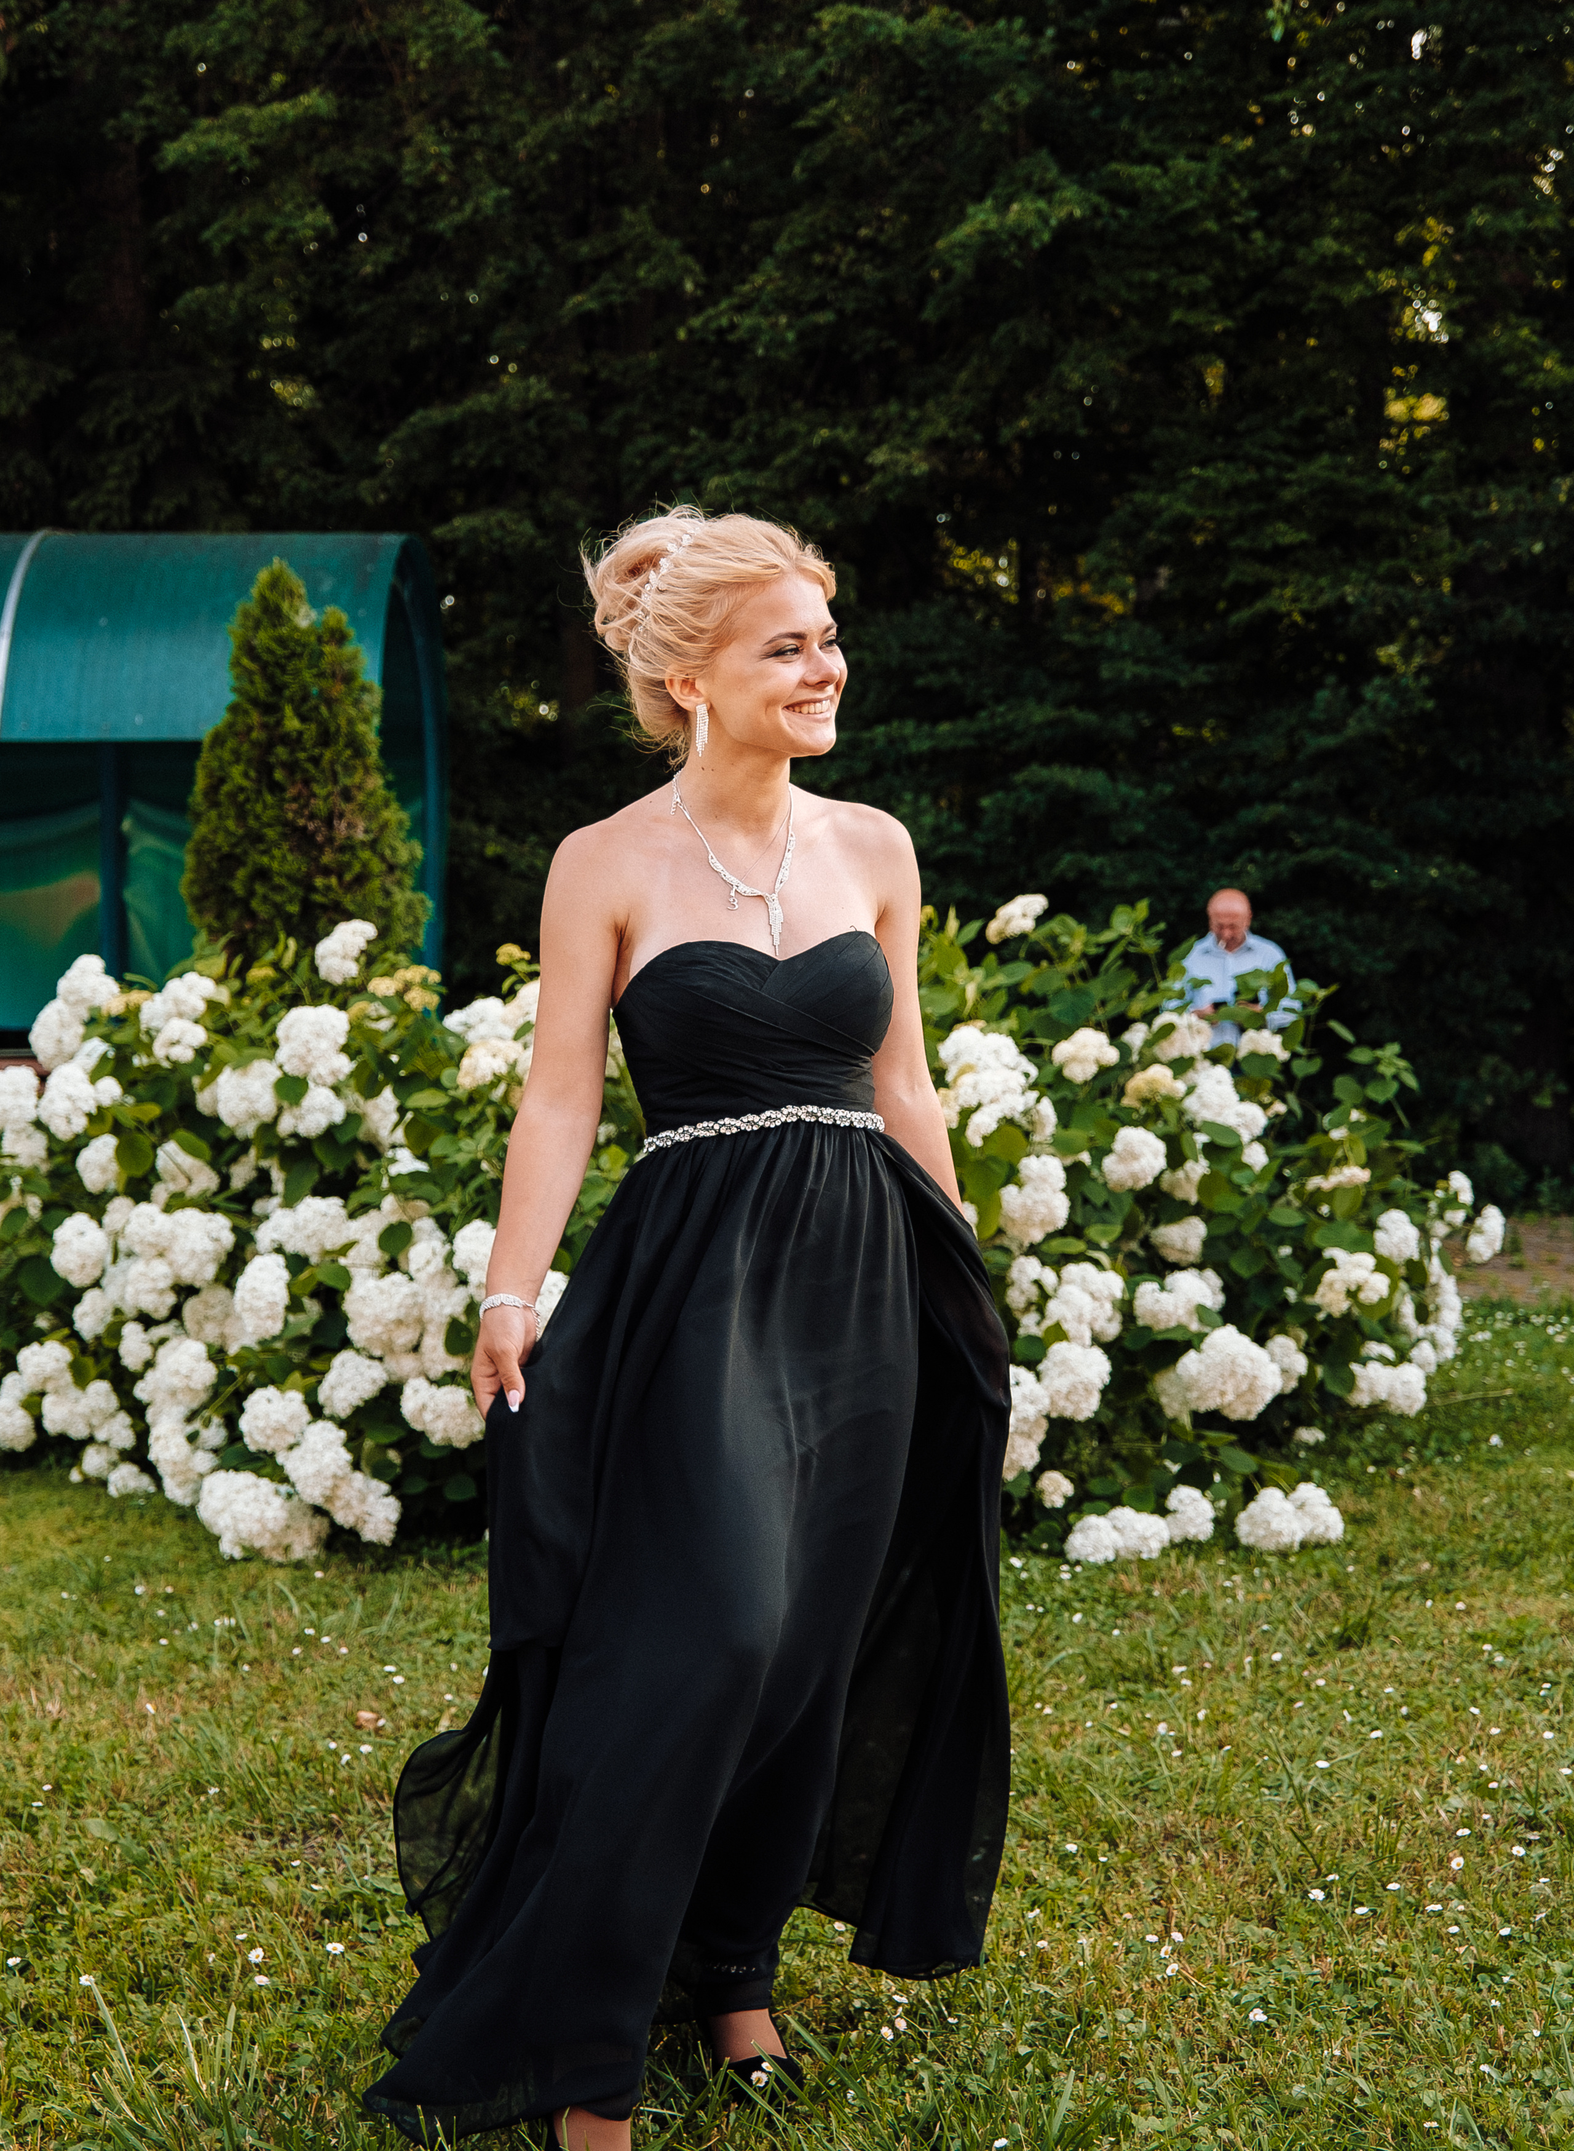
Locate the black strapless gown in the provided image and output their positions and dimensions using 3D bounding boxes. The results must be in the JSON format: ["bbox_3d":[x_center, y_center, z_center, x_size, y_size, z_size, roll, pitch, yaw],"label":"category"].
[{"bbox_3d":[-0.100,0.465,3.000,0.620,1.230,0.540,0,1,-26],"label":"black strapless gown"}]

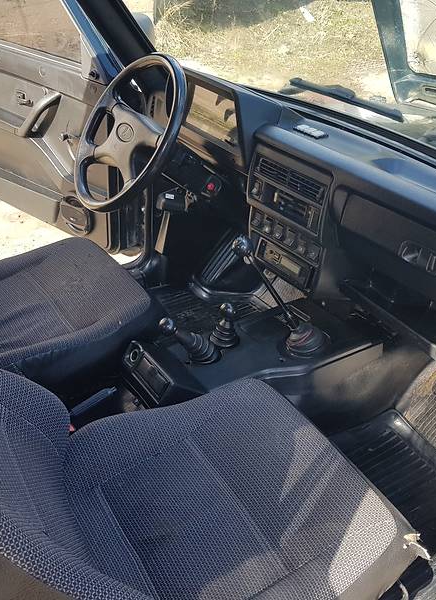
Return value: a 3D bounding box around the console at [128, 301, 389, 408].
[{"bbox_3d":[0.086,0.126,1.534,0.650,0.155,0.285,-20,38,-28],"label":"console"}]

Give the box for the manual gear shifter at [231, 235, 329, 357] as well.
[{"bbox_3d":[0.147,0.002,1.449,0.245,0.365,0.110,-20,38,-28],"label":"manual gear shifter"}]

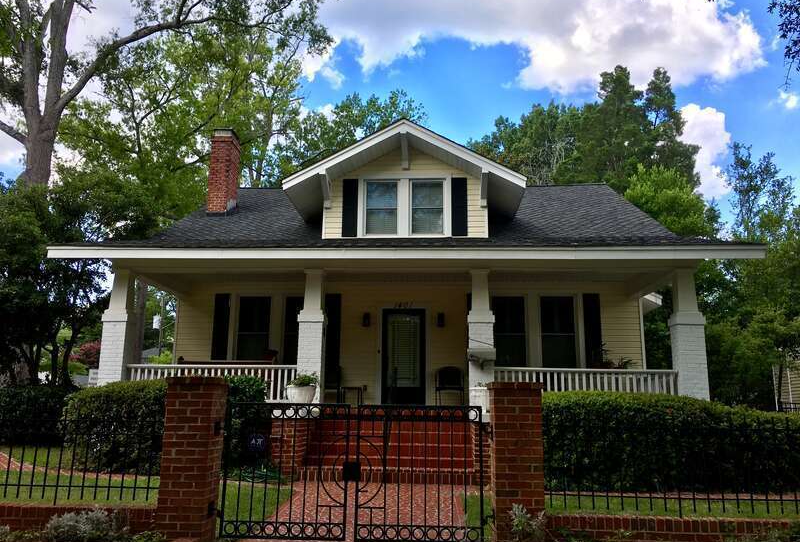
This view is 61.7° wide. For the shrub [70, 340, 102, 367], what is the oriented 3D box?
[{"bbox_3d":[-12.859,3.406,27.666,1.500,1.400,1.400,0,-11,3],"label":"shrub"}]

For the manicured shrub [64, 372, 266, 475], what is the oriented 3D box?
[{"bbox_3d":[-3.430,2.266,10.117,2.800,1.400,1.200,0,-11,3],"label":"manicured shrub"}]

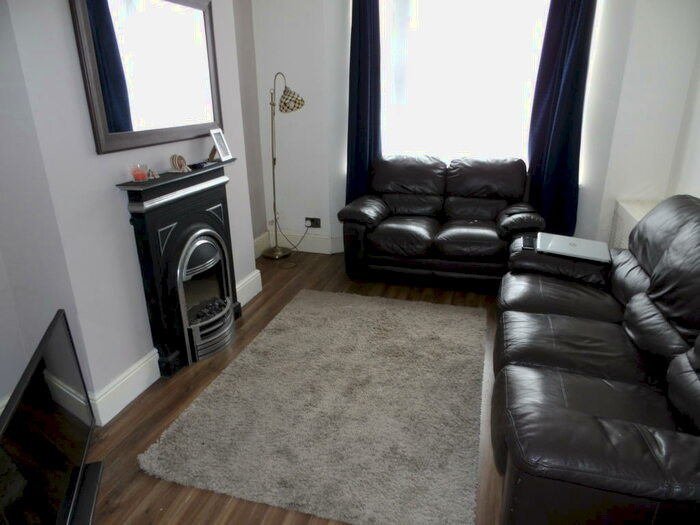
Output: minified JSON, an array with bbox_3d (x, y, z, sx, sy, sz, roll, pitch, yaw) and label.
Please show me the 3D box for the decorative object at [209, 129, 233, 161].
[{"bbox_3d":[-0.780,-0.716,2.950,0.090,0.182,0.135,6,21,18],"label":"decorative object"}]

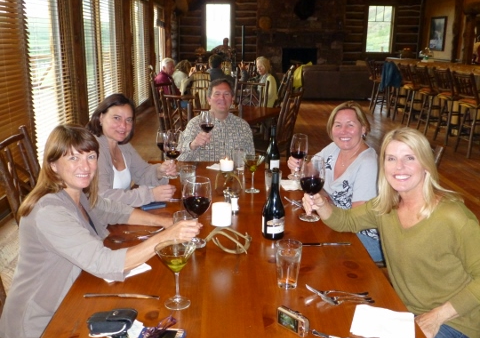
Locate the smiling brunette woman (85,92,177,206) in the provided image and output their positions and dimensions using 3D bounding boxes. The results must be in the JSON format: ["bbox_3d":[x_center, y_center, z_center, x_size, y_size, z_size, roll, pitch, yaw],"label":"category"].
[{"bbox_3d":[-0.522,0.265,2.446,0.700,1.280,0.550,8,17,27],"label":"smiling brunette woman"}]

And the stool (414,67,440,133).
[{"bbox_3d":[3.237,-1.163,8.072,0.450,1.140,0.450,0,15,-1],"label":"stool"}]

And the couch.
[{"bbox_3d":[2.616,-2.381,12.915,2.000,0.880,0.940,0,15,-1],"label":"couch"}]

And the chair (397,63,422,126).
[{"bbox_3d":[3.226,-1.363,8.759,0.470,1.120,0.430,0,15,-1],"label":"chair"}]

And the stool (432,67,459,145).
[{"bbox_3d":[3.310,-0.942,7.220,0.520,1.140,0.470,0,15,-2],"label":"stool"}]

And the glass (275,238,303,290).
[{"bbox_3d":[0.163,0.323,1.585,0.087,0.147,0.087,2,15,6],"label":"glass"}]

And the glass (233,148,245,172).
[{"bbox_3d":[-0.005,-0.035,2.851,0.078,0.146,0.078,0,15,0],"label":"glass"}]

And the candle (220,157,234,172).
[{"bbox_3d":[-0.071,-0.017,2.600,0.076,0.055,0.076,0,15,-1],"label":"candle"}]

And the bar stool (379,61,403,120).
[{"bbox_3d":[3.310,-1.565,9.569,0.520,1.140,0.470,0,15,-2],"label":"bar stool"}]

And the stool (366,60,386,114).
[{"bbox_3d":[3.144,-1.831,10.465,0.460,1.120,0.430,0,15,-1],"label":"stool"}]

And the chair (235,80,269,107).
[{"bbox_3d":[0.093,-0.567,5.980,0.480,1.060,0.520,6,16,20],"label":"chair"}]

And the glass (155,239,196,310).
[{"bbox_3d":[-0.189,0.321,1.410,0.121,0.185,0.121,0,15,-1],"label":"glass"}]

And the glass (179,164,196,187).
[{"bbox_3d":[-0.266,0.062,2.429,0.083,0.143,0.083,0,15,-1],"label":"glass"}]

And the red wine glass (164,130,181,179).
[{"bbox_3d":[-0.347,-0.070,2.390,0.088,0.234,0.088,0,15,0],"label":"red wine glass"}]

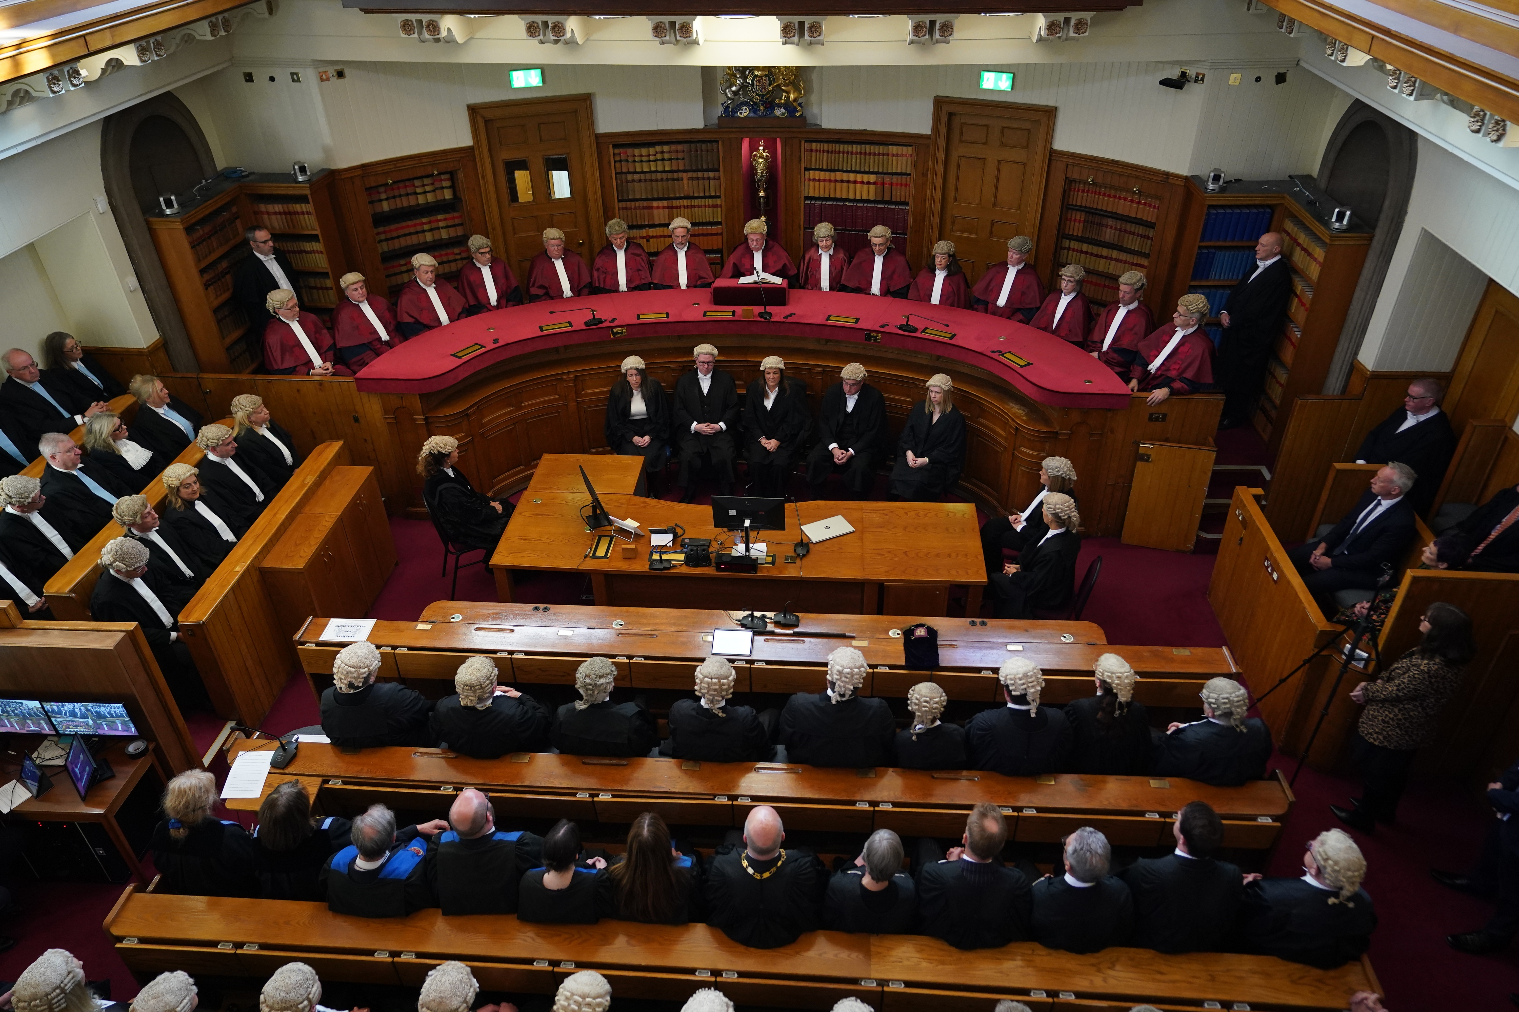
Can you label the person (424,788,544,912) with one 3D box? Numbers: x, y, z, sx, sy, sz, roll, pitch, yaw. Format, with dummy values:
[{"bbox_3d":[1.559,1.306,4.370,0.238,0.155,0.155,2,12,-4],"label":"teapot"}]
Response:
[{"bbox_3d":[-1.286,1.780,5.084,0.556,1.313,0.788,3,34,6],"label":"person"}]

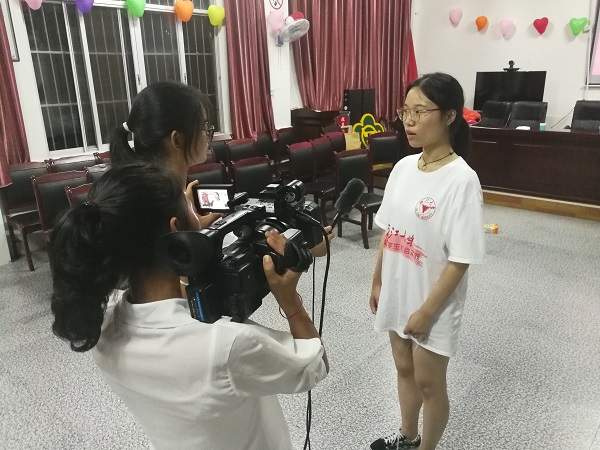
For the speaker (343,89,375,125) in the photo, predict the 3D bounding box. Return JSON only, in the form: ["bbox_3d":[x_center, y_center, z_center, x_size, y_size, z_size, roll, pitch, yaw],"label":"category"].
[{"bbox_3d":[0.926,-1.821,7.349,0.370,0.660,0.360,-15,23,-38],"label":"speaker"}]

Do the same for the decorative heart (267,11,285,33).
[{"bbox_3d":[-0.305,-2.703,6.216,0.190,0.261,0.287,14,23,38],"label":"decorative heart"}]

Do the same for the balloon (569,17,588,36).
[{"bbox_3d":[4.372,-3.103,7.333,0.248,0.277,0.164,14,23,38],"label":"balloon"}]

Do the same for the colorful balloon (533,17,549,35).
[{"bbox_3d":[3.947,-3.250,7.657,0.230,0.274,0.152,14,23,38],"label":"colorful balloon"}]

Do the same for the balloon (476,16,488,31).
[{"bbox_3d":[3.204,-3.530,8.214,0.214,0.248,0.142,14,23,38],"label":"balloon"}]

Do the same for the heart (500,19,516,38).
[{"bbox_3d":[3.547,-3.345,7.976,0.262,0.310,0.173,14,23,38],"label":"heart"}]

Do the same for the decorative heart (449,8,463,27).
[{"bbox_3d":[2.830,-3.749,8.469,0.248,0.307,0.164,14,23,38],"label":"decorative heart"}]

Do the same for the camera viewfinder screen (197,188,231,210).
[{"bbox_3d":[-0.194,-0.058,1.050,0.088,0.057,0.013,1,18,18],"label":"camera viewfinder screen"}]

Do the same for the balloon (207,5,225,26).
[{"bbox_3d":[-0.970,-2.443,5.460,0.150,0.222,0.228,14,23,38],"label":"balloon"}]

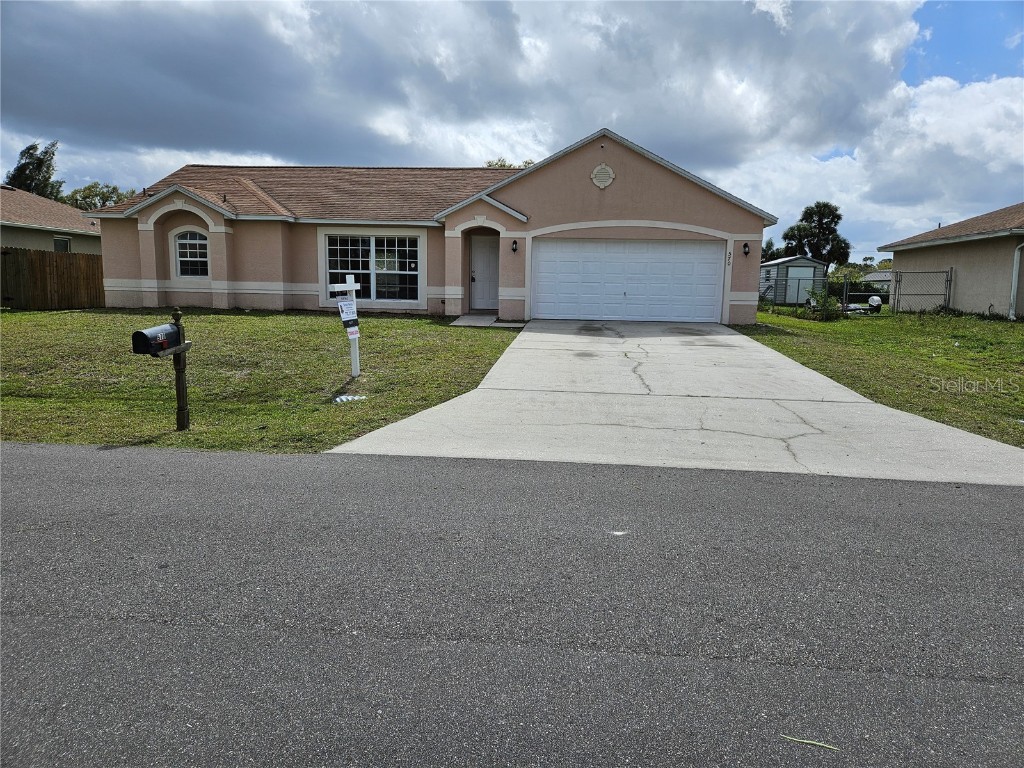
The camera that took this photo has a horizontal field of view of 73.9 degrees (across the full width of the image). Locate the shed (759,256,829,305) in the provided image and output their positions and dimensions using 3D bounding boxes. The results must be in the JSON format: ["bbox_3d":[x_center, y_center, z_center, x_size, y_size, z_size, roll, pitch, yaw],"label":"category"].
[{"bbox_3d":[15.800,-5.830,38.600,2.650,2.680,3.400,2,8,4],"label":"shed"}]

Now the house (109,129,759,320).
[{"bbox_3d":[-2.123,-4.793,22.558,18.400,4.800,10.100,2,8,5],"label":"house"}]

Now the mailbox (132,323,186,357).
[{"bbox_3d":[-3.602,-0.461,6.900,0.178,0.235,0.520,2,12,4],"label":"mailbox"}]

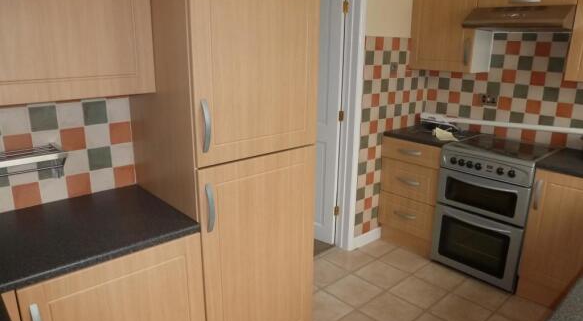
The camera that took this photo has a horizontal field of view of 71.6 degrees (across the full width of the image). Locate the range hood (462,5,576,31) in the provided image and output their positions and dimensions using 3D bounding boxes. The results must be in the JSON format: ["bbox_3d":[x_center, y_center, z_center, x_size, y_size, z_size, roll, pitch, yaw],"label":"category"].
[{"bbox_3d":[1.527,-0.925,2.645,0.487,0.145,0.597,-14,21,-41],"label":"range hood"}]

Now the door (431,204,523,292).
[{"bbox_3d":[1.226,0.564,2.717,0.061,0.439,0.596,-13,20,-40],"label":"door"}]

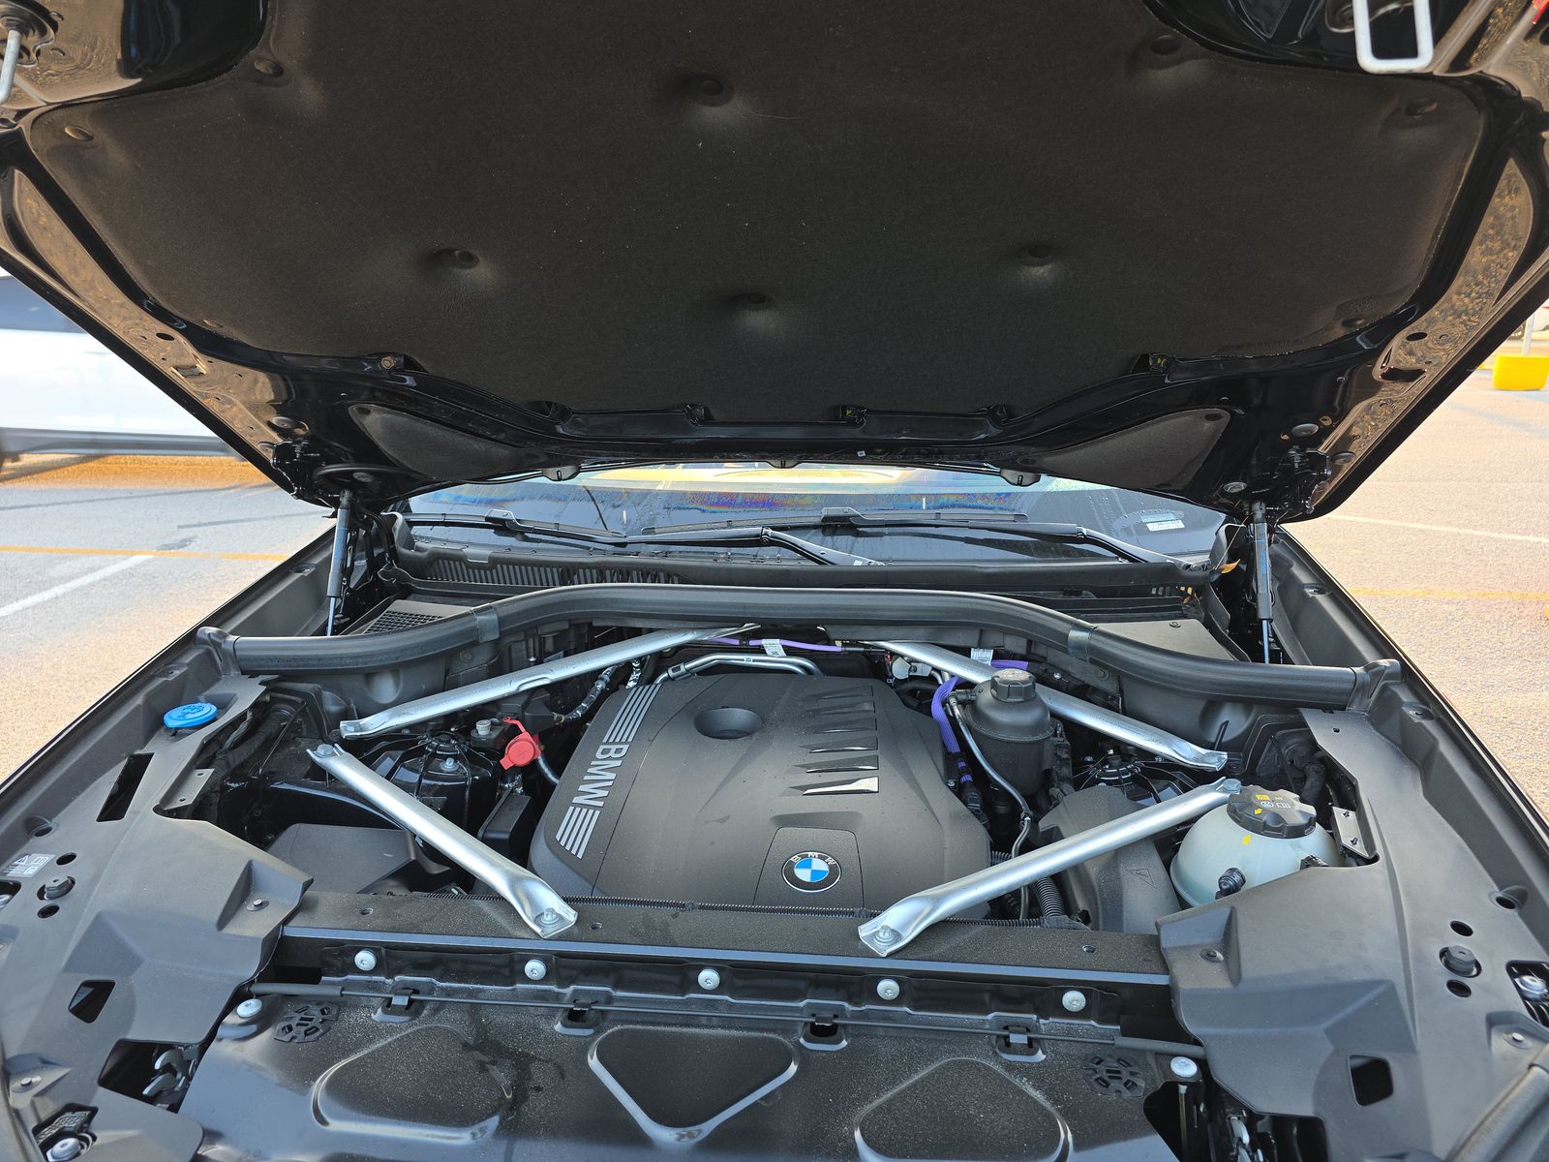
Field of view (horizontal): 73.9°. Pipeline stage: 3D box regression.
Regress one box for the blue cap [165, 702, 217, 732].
[{"bbox_3d":[-0.738,0.172,1.300,0.058,0.017,0.058,0,17,0],"label":"blue cap"}]

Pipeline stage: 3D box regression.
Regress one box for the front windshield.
[{"bbox_3d":[0.065,-0.370,1.962,1.420,0.140,0.900,1,51,5],"label":"front windshield"}]

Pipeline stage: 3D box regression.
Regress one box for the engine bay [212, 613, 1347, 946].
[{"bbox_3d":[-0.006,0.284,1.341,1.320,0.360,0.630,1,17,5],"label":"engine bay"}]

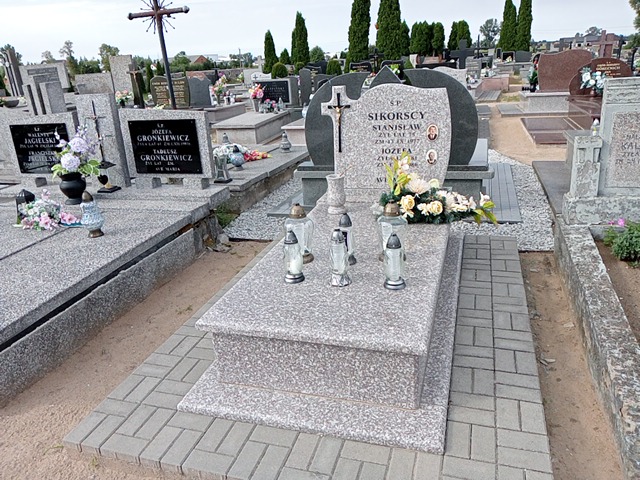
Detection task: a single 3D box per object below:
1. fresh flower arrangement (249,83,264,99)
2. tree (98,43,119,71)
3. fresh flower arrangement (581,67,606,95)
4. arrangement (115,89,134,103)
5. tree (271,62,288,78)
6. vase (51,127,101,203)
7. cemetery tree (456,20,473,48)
[{"bbox_3d":[-1.362,-3.205,11.100,0.340,0.340,0.310,2,21,17],"label":"fresh flower arrangement"},{"bbox_3d":[-32.421,-27.702,80.971,2.936,5.681,2.936,2,21,17],"label":"tree"},{"bbox_3d":[4.914,-2.841,9.250,0.450,0.480,0.380,2,21,17],"label":"fresh flower arrangement"},{"bbox_3d":[-4.683,-3.449,12.400,0.440,0.370,0.380,2,21,17],"label":"arrangement"},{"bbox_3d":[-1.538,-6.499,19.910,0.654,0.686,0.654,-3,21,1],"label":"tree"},{"bbox_3d":[-2.188,-0.664,4.680,0.430,0.640,0.400,2,21,17],"label":"vase"},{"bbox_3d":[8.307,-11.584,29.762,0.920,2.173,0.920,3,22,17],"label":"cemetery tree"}]

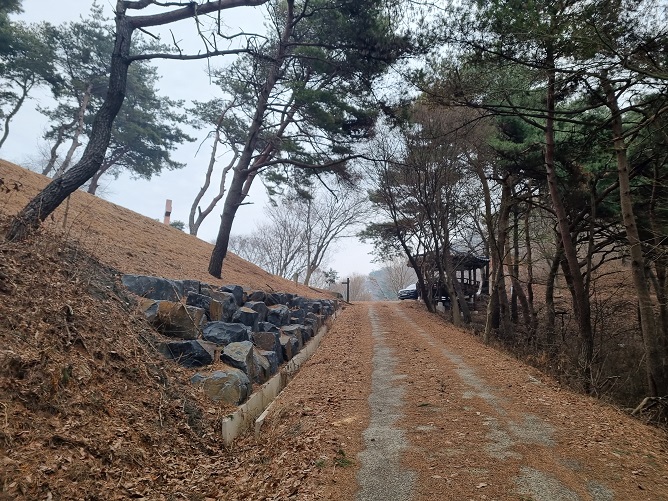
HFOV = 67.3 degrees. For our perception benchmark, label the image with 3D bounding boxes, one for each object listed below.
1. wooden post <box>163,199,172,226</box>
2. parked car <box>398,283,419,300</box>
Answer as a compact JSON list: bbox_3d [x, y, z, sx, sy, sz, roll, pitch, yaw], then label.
[{"bbox_3d":[-6.614,-1.515,20.000,0.200,1.080,0.200,6,-4,-14],"label":"wooden post"},{"bbox_3d":[7.950,3.750,47.000,1.870,1.660,4.650,-3,-5,35],"label":"parked car"}]

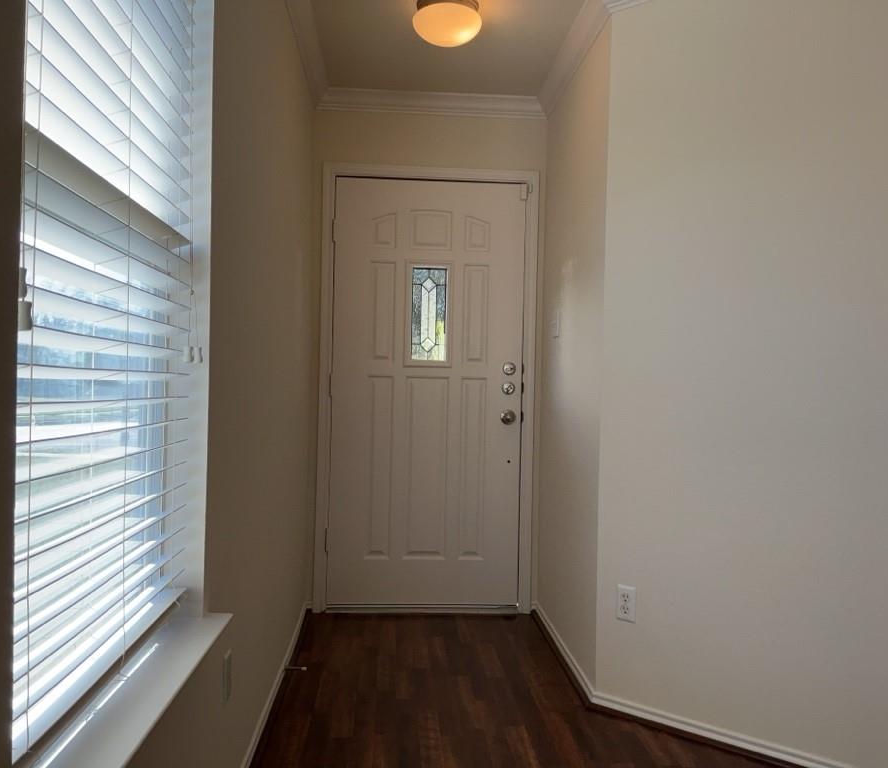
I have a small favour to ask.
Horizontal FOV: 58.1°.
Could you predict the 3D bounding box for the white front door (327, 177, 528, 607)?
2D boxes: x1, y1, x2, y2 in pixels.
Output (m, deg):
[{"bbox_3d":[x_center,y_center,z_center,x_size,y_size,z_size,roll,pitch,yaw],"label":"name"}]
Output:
[{"bbox_3d":[-0.078,0.046,3.843,0.914,2.032,0.050,1,1,-4],"label":"white front door"}]

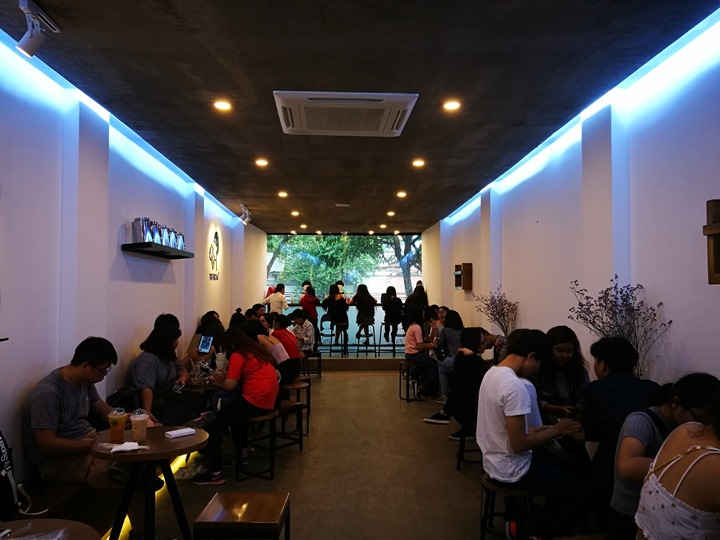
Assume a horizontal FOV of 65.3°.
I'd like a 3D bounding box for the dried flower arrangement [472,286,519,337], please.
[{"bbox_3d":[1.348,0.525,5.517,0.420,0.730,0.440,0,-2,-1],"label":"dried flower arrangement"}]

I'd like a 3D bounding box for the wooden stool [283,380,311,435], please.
[{"bbox_3d":[-0.671,1.397,5.634,0.350,0.480,0.350,0,-2,-1],"label":"wooden stool"}]

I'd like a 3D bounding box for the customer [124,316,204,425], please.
[{"bbox_3d":[-1.488,0.976,4.480,0.780,1.230,0.500,1,-3,-27],"label":"customer"}]

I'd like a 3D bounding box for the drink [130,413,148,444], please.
[{"bbox_3d":[-1.151,0.809,2.933,0.100,0.163,0.100,0,-2,-2],"label":"drink"}]

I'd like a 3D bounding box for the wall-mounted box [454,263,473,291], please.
[{"bbox_3d":[1.583,0.118,8.598,0.150,0.400,0.500,0,-2,-2],"label":"wall-mounted box"}]

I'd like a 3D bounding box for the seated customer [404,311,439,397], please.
[{"bbox_3d":[0.889,1.184,7.709,0.600,1.190,0.440,0,-2,-13],"label":"seated customer"}]

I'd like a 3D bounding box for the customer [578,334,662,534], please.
[{"bbox_3d":[1.193,0.921,2.795,0.480,1.200,0.740,1,-2,-21],"label":"customer"}]

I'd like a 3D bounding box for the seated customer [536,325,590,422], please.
[{"bbox_3d":[1.303,0.993,3.603,0.480,1.270,0.700,-1,-2,16],"label":"seated customer"}]

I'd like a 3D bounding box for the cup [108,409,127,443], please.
[{"bbox_3d":[-1.200,0.775,2.780,0.095,0.165,0.095,0,-2,-1],"label":"cup"}]

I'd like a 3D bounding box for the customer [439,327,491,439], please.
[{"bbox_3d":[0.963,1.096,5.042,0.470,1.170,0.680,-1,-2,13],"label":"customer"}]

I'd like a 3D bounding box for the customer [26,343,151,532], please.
[{"bbox_3d":[-1.483,0.944,3.040,0.740,1.180,0.500,0,-2,1],"label":"customer"}]

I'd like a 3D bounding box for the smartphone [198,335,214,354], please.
[{"bbox_3d":[-1.230,0.597,4.500,0.082,0.150,0.010,15,-18,-10],"label":"smartphone"}]

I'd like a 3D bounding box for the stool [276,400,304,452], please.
[{"bbox_3d":[-0.801,1.473,5.210,0.360,0.440,0.360,-2,-3,43],"label":"stool"}]

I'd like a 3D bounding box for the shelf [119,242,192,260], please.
[{"bbox_3d":[-1.863,-0.172,5.288,0.255,0.050,1.320,0,-2,-1],"label":"shelf"}]

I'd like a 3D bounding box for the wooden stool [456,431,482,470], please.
[{"bbox_3d":[0.972,1.351,4.524,0.350,0.480,0.350,-1,-2,18],"label":"wooden stool"}]

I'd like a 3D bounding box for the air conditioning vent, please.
[{"bbox_3d":[-0.113,-1.143,4.098,0.950,0.070,0.950,0,-2,-3],"label":"air conditioning vent"}]

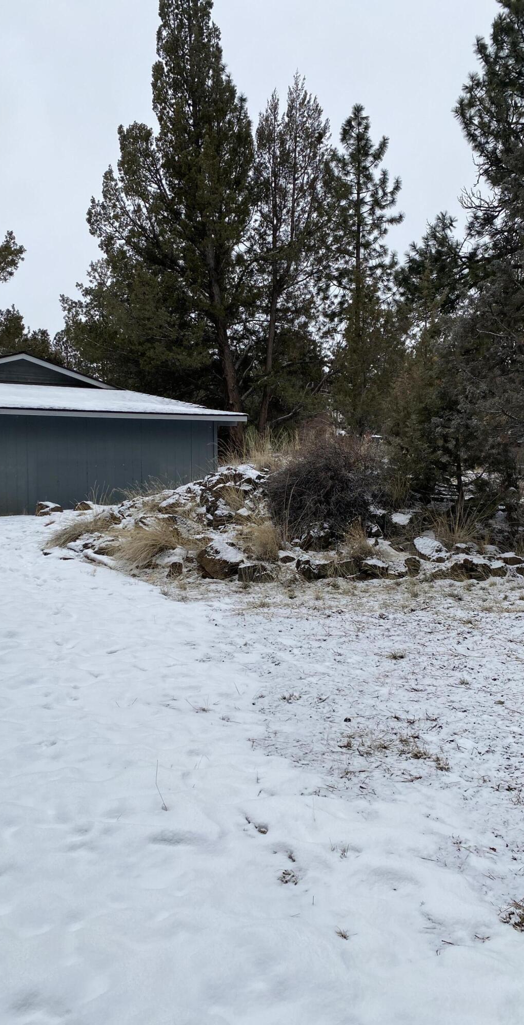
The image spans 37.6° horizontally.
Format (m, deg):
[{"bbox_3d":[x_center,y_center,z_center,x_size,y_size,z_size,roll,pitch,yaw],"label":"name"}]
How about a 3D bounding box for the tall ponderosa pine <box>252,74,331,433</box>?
[{"bbox_3d":[0.819,-6.741,21.582,2.600,10.700,2.600,0,4,0],"label":"tall ponderosa pine"}]

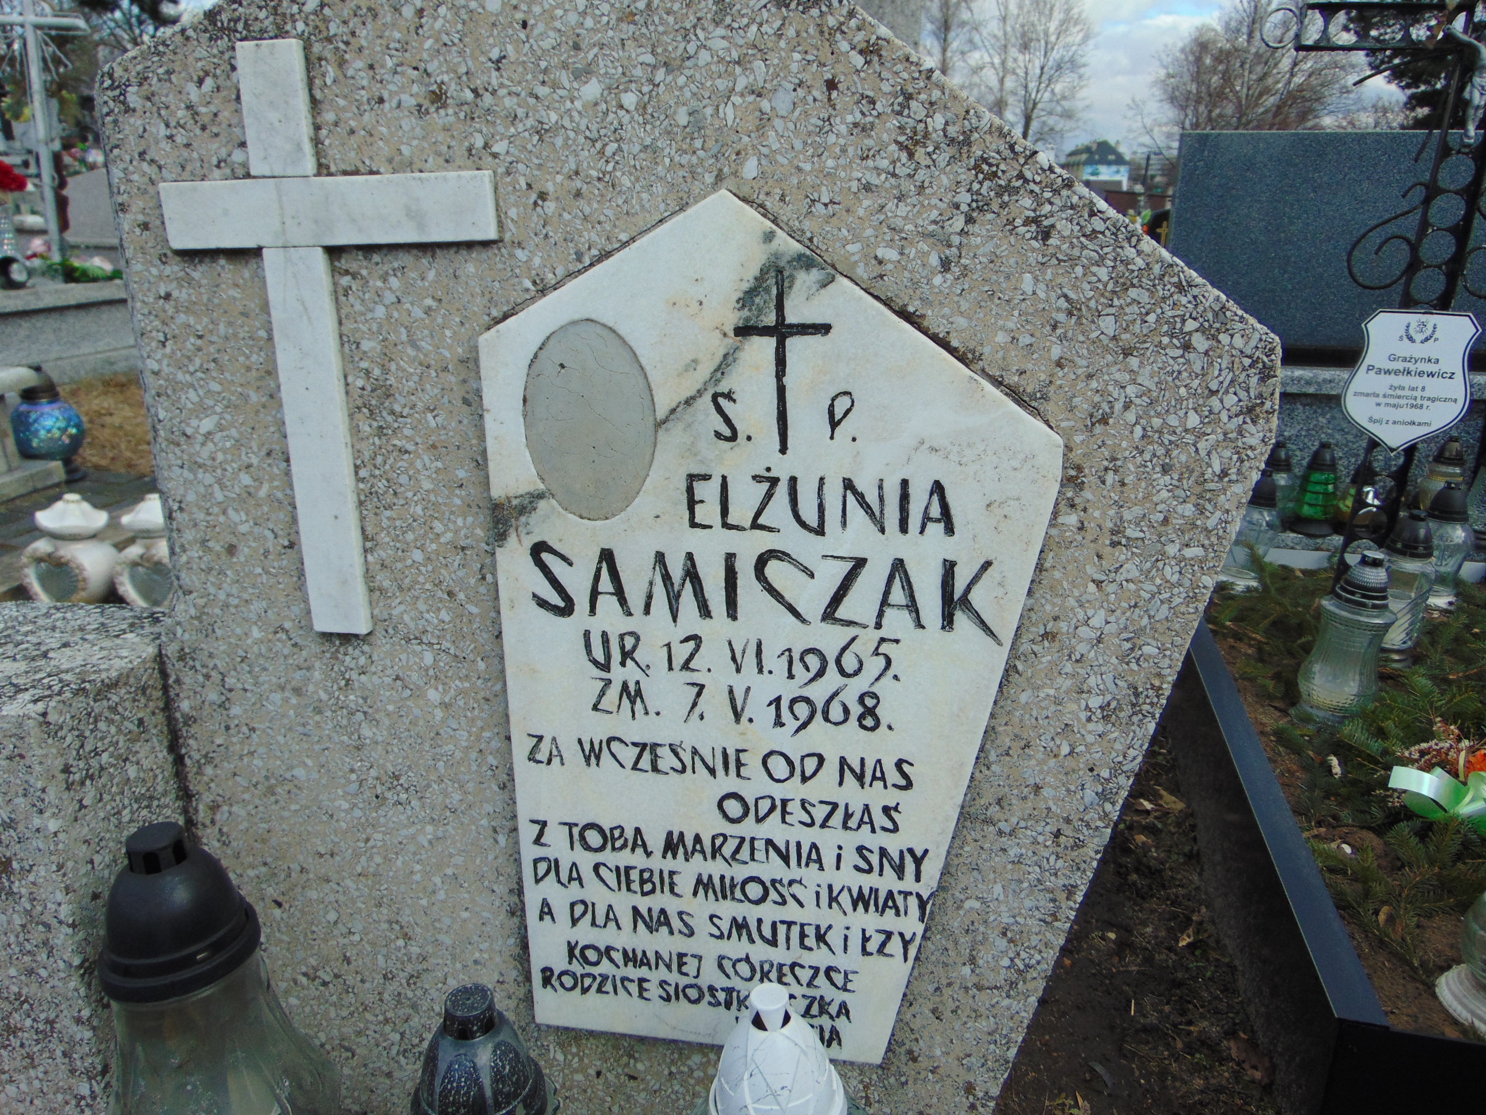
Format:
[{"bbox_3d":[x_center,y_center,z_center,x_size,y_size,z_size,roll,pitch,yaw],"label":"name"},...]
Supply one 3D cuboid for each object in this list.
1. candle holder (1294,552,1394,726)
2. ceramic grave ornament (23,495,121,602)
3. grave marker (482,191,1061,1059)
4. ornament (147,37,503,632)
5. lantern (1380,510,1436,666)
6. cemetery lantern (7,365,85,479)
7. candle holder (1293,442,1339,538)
[{"bbox_3d":[0.980,0.124,1.726,0.132,0.267,0.132,9,18,12],"label":"candle holder"},{"bbox_3d":[-1.359,-0.003,2.171,0.145,0.258,0.135,3,17,9],"label":"ceramic grave ornament"},{"bbox_3d":[0.019,0.081,0.825,0.417,0.688,0.022,2,15,10],"label":"grave marker"},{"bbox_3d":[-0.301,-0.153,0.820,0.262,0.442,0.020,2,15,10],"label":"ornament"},{"bbox_3d":[1.209,0.055,1.949,0.090,0.277,0.090,5,17,14],"label":"lantern"},{"bbox_3d":[-1.910,-0.374,2.981,0.172,0.298,0.172,3,17,9],"label":"cemetery lantern"},{"bbox_3d":[1.438,-0.173,2.660,0.118,0.218,0.118,5,17,14],"label":"candle holder"}]

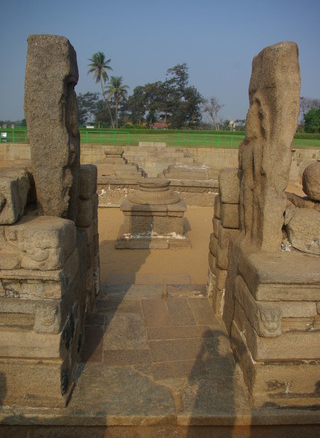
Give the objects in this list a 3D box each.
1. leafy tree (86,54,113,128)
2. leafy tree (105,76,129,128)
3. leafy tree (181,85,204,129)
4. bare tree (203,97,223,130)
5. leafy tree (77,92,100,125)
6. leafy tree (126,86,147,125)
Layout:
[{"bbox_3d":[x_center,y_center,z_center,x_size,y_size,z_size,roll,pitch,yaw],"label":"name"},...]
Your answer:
[{"bbox_3d":[-11.542,-24.796,70.131,5.162,14.293,5.059,-2,15,-9],"label":"leafy tree"},{"bbox_3d":[-8.343,-22.815,71.088,4.640,9.983,4.548,-1,14,-6],"label":"leafy tree"},{"bbox_3d":[6.607,-23.061,74.324,5.161,8.486,4.903,2,14,5],"label":"leafy tree"},{"bbox_3d":[10.601,-20.750,71.332,4.161,6.317,3.953,3,15,8],"label":"bare tree"},{"bbox_3d":[-15.885,-24.227,79.982,5.332,7.560,5.066,-2,15,-11],"label":"leafy tree"},{"bbox_3d":[-4.982,-23.789,76.323,4.240,8.512,4.028,0,14,-4],"label":"leafy tree"}]

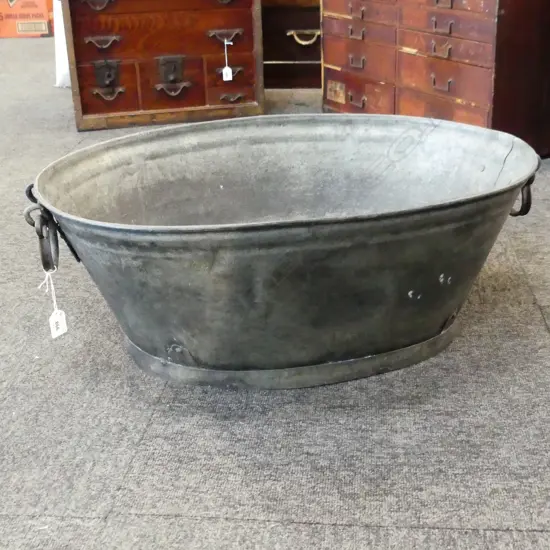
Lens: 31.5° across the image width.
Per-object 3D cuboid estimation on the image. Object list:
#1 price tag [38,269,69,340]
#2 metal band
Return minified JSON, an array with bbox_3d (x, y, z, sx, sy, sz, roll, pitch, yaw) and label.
[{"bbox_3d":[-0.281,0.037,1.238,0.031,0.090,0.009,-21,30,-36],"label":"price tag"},{"bbox_3d":[0.028,0.065,1.375,0.468,0.031,0.320,-6,24,-10],"label":"metal band"}]

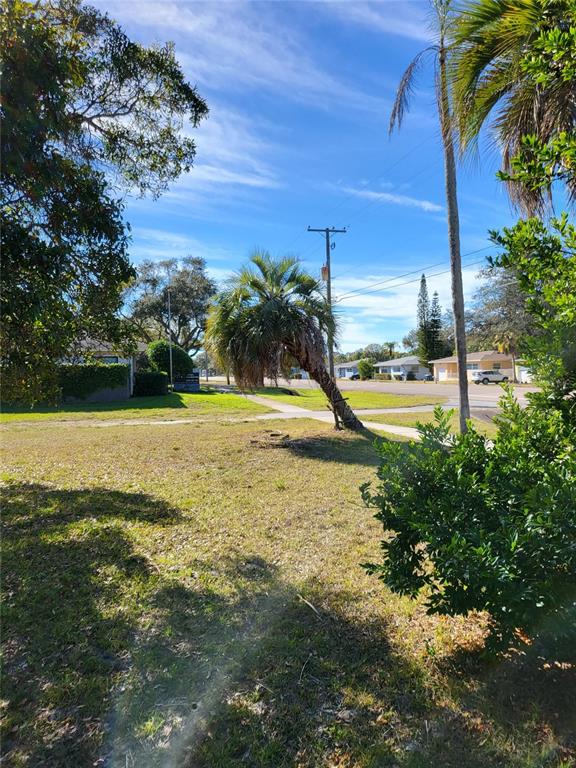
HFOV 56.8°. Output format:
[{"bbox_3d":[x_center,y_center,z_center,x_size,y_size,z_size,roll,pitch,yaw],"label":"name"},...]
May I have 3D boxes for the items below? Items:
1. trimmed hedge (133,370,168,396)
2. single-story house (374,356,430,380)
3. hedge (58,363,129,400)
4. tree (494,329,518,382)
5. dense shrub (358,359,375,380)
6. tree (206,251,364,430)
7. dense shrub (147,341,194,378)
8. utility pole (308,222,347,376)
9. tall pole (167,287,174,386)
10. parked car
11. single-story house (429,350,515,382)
[{"bbox_3d":[-10.148,-0.037,39.300,2.600,1.850,1.400,-1,1,-17],"label":"trimmed hedge"},{"bbox_3d":[19.768,-2.561,92.961,7.000,4.000,11.000,-1,1,-21],"label":"single-story house"},{"bbox_3d":[-12.210,-0.126,33.600,4.600,2.400,1.000,-1,1,-17],"label":"hedge"},{"bbox_3d":[25.615,-3.167,62.000,3.100,6.100,3.000,-1,1,-17],"label":"tree"},{"bbox_3d":[13.784,-2.546,93.500,2.850,3.900,2.800,-1,1,0],"label":"dense shrub"},{"bbox_3d":[-0.123,-1.193,14.600,4.350,4.950,3.600,-1,1,0],"label":"tree"},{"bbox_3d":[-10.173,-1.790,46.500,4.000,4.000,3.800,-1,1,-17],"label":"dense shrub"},{"bbox_3d":[2.571,-4.538,33.800,2.450,10.700,0.600,-1,1,-17],"label":"utility pole"},{"bbox_3d":[-9.582,-3.635,43.500,0.120,8.500,0.120,-1,1,-17],"label":"tall pole"},{"bbox_3d":[23.587,-0.864,62.484,4.600,1.660,1.850,-1,1,-17],"label":"parked car"},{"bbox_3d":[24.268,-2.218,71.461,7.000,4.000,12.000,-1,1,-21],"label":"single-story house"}]

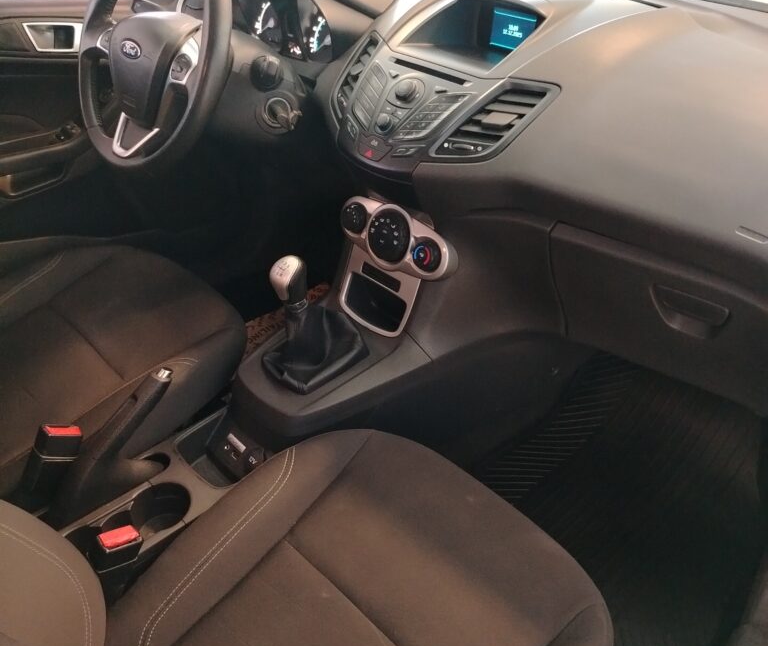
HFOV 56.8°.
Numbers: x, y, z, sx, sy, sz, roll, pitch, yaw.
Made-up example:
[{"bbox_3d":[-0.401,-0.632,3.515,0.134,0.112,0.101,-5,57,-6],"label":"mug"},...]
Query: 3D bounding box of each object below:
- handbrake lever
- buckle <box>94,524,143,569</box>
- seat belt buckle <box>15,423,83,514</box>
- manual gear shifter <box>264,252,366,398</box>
[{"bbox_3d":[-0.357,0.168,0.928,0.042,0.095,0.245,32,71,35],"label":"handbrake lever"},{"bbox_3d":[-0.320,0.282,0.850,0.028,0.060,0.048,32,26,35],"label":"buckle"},{"bbox_3d":[-0.435,0.188,0.923,0.028,0.110,0.048,32,12,35],"label":"seat belt buckle"},{"bbox_3d":[-0.104,-0.025,1.019,0.135,0.190,0.115,-31,47,-33],"label":"manual gear shifter"}]

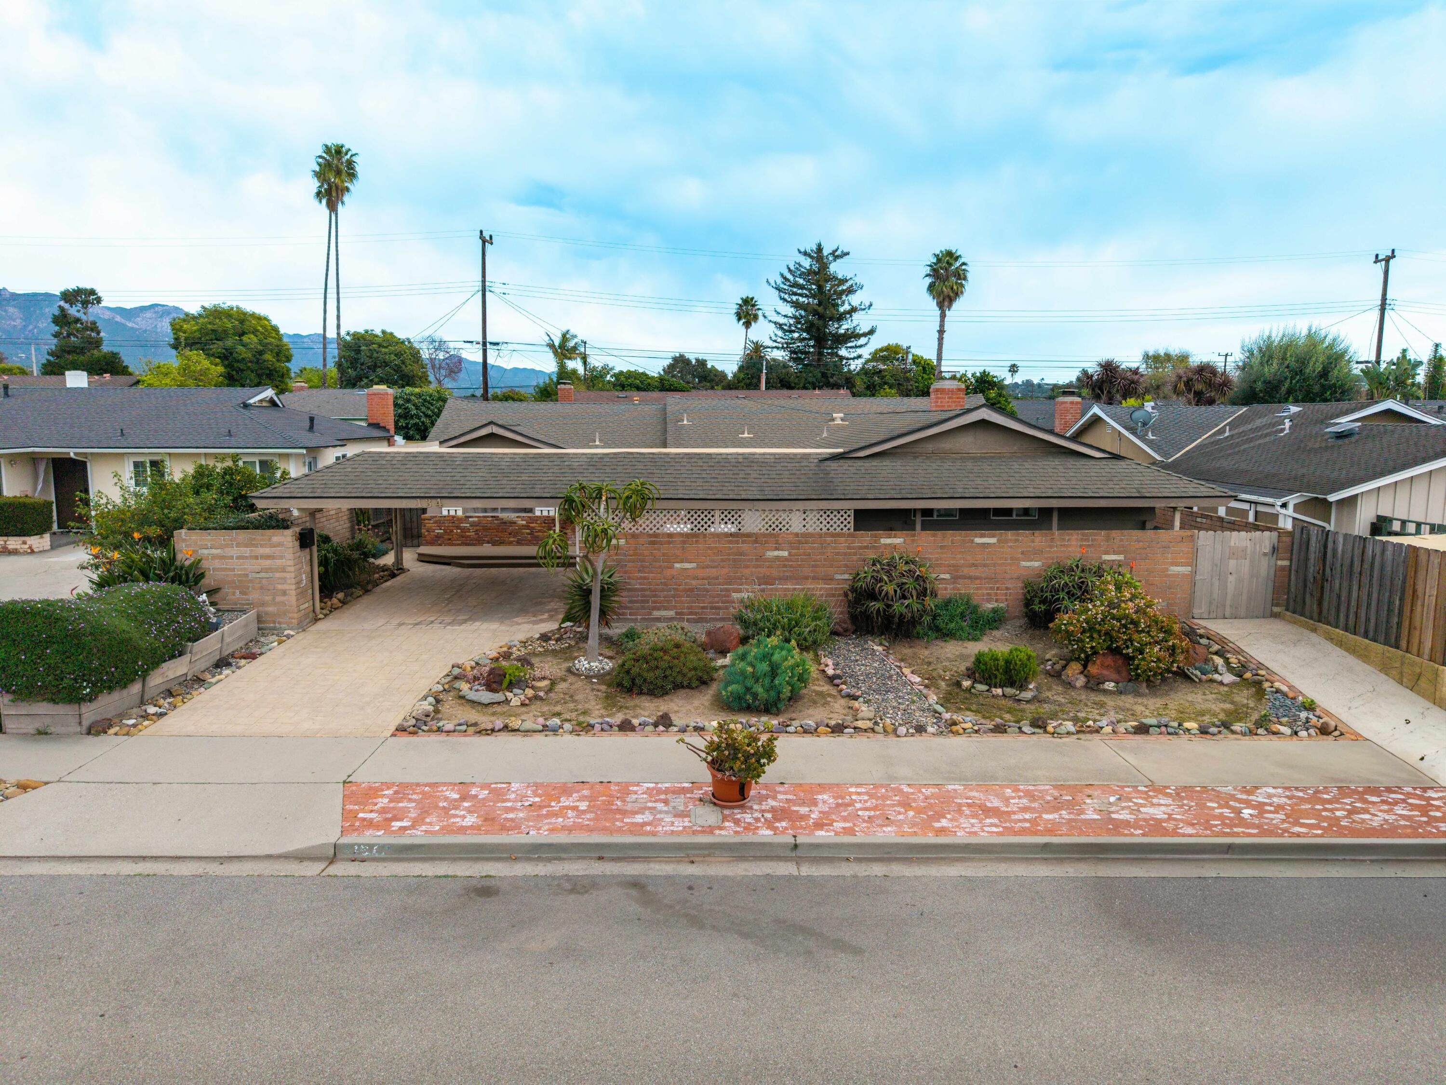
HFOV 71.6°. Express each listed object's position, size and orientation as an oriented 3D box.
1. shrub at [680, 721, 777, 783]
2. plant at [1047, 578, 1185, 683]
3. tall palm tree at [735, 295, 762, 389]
[{"bbox_3d":[0.060,2.215,10.624,1.030,0.630,0.820,0,7,0],"label":"shrub"},{"bbox_3d":[6.096,1.247,15.391,2.046,1.356,1.698,0,9,0],"label":"plant"},{"bbox_3d":[2.877,-19.274,113.463,3.100,17.000,3.100,0,7,0],"label":"tall palm tree"}]

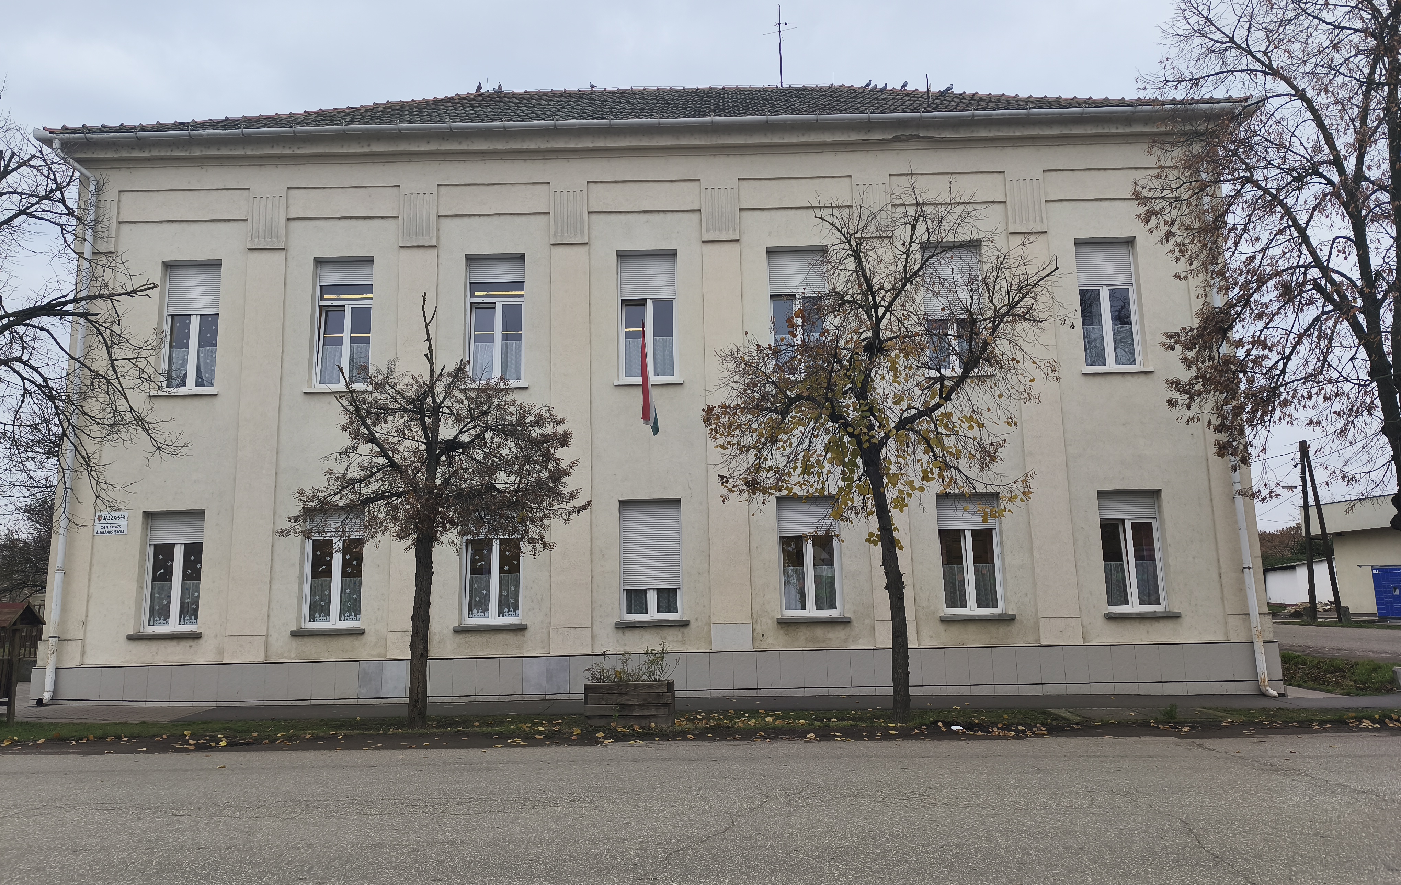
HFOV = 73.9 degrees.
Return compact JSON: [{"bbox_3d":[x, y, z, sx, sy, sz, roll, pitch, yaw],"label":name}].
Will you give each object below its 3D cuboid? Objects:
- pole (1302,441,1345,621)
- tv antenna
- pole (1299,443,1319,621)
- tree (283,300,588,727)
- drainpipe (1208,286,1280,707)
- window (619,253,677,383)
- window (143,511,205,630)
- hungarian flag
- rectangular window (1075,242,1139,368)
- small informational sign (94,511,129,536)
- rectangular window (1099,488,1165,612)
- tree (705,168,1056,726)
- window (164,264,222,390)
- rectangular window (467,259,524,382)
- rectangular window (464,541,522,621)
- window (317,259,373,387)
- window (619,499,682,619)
[{"bbox_3d":[26.984,3.826,40.916,1.476,7.864,0.800,-1,-10,0],"label":"pole"},{"bbox_3d":[2.035,-10.010,23.500,0.796,2.264,0.700,-1,-10,0],"label":"tv antenna"},{"bbox_3d":[26.188,3.773,40.226,0.280,7.693,0.280,2,-9,1],"label":"pole"},{"bbox_3d":[-3.451,0.839,12.341,3.912,5.575,3.700,-1,-9,0],"label":"tree"},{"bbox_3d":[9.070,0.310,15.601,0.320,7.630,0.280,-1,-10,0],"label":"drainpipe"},{"bbox_3d":[-0.912,-2.201,16.297,1.042,2.360,0.160,-1,-10,0],"label":"window"},{"bbox_3d":[-8.809,2.147,15.566,1.045,1.989,0.160,-1,-10,0],"label":"window"},{"bbox_3d":[-0.799,-1.031,14.741,0.270,1.856,0.600,-1,-9,0],"label":"hungarian flag"},{"bbox_3d":[6.863,-2.313,15.608,0.980,2.184,0.140,-1,-9,0],"label":"rectangular window"},{"bbox_3d":[-9.864,1.362,15.573,0.538,0.374,0.030,-1,-10,0],"label":"small informational sign"},{"bbox_3d":[6.944,1.716,14.979,0.980,1.888,0.140,-1,-9,0],"label":"rectangular window"},{"bbox_3d":[2.405,-0.052,12.441,4.710,7.206,4.200,-1,-9,0],"label":"tree"},{"bbox_3d":[-8.582,-1.959,15.656,0.980,2.165,0.140,-1,-9,0],"label":"window"},{"bbox_3d":[-3.574,-2.134,16.288,1.045,2.351,0.160,-1,-10,0],"label":"rectangular window"},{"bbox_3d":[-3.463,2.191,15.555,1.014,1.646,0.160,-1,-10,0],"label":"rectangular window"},{"bbox_3d":[-6.009,-2.041,15.652,0.980,2.183,0.140,-1,-9,0],"label":"window"},{"bbox_3d":[-0.828,1.948,15.594,1.031,1.967,0.160,-1,-10,0],"label":"window"}]

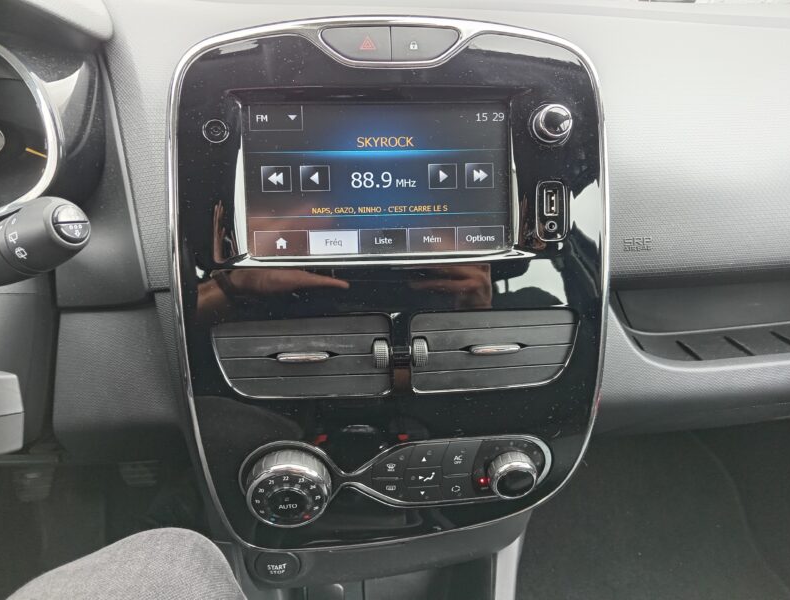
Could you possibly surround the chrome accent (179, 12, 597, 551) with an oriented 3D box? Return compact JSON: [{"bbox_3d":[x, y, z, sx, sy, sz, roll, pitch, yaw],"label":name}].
[{"bbox_3d":[0.000,-0.006,0.341,0.257,0.313,0.035,-2,4,-4],"label":"chrome accent"}]

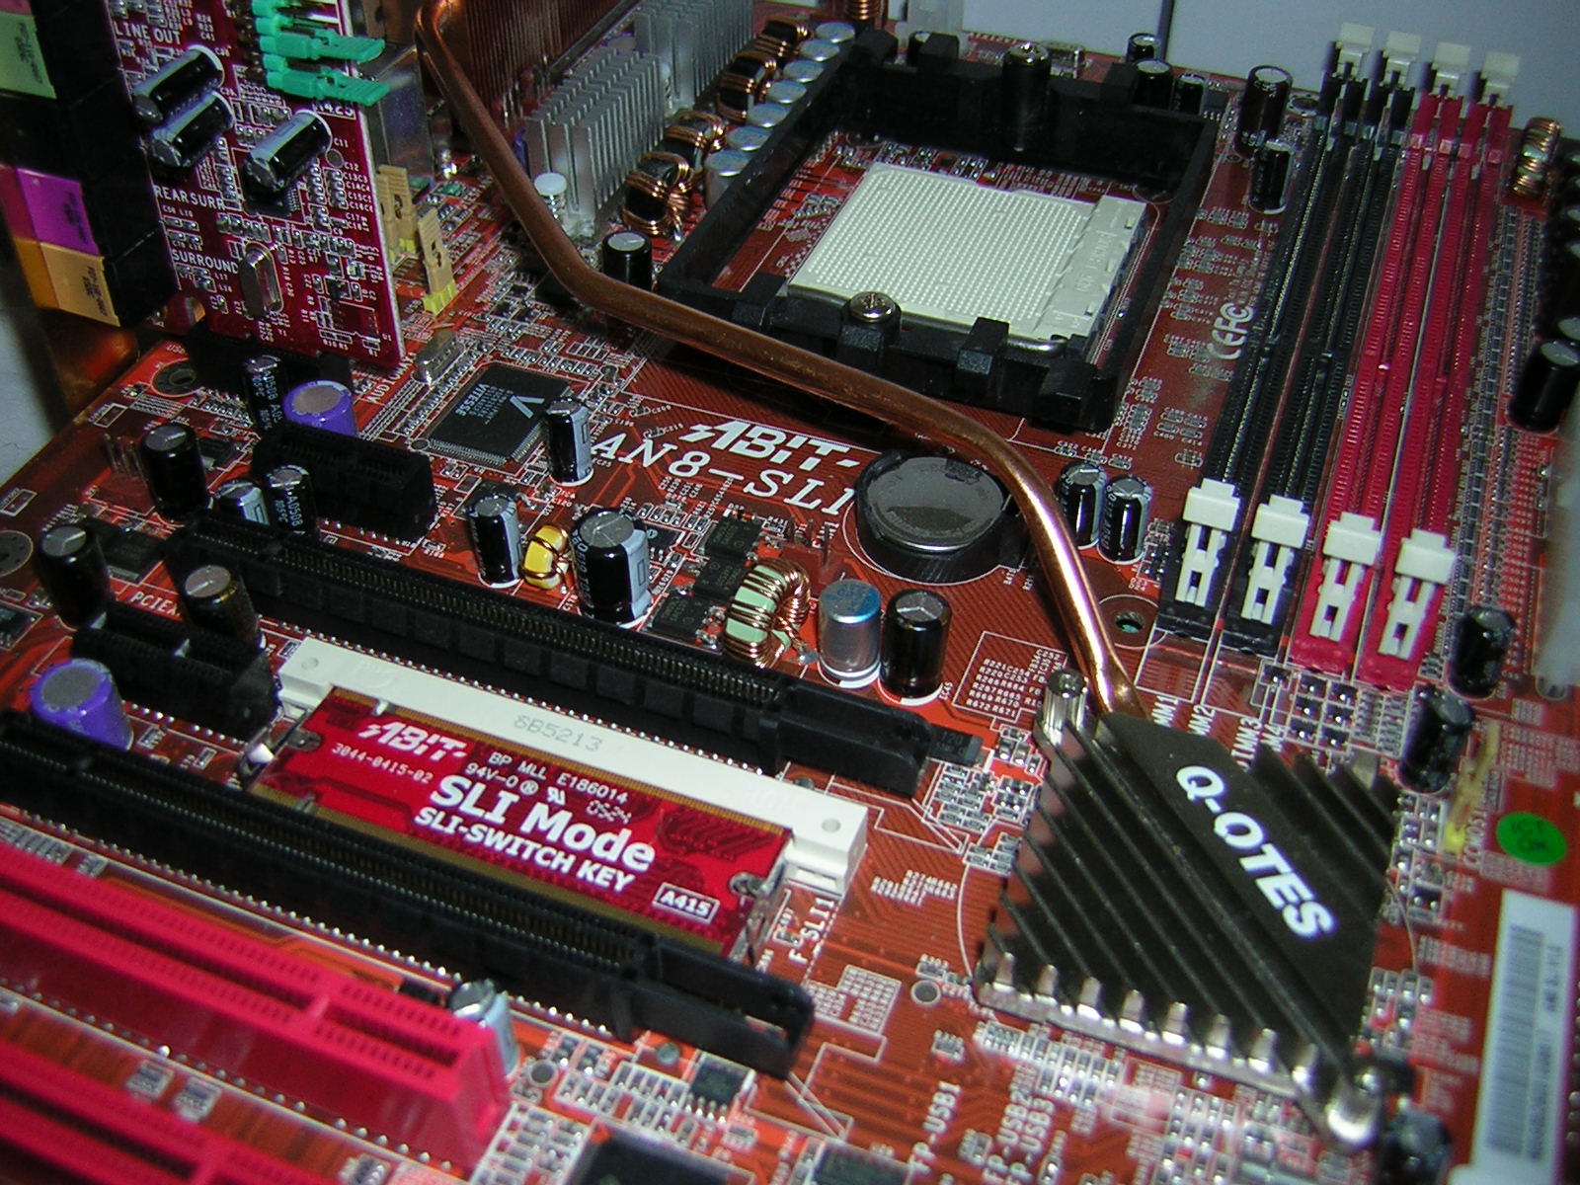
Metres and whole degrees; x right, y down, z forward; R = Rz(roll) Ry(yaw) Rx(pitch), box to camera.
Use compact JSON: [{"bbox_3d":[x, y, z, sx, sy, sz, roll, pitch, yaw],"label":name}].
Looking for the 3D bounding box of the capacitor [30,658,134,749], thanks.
[{"bbox_3d":[-0.090,0.015,0.208,0.010,0.010,0.010,0,44,0],"label":"capacitor"}]

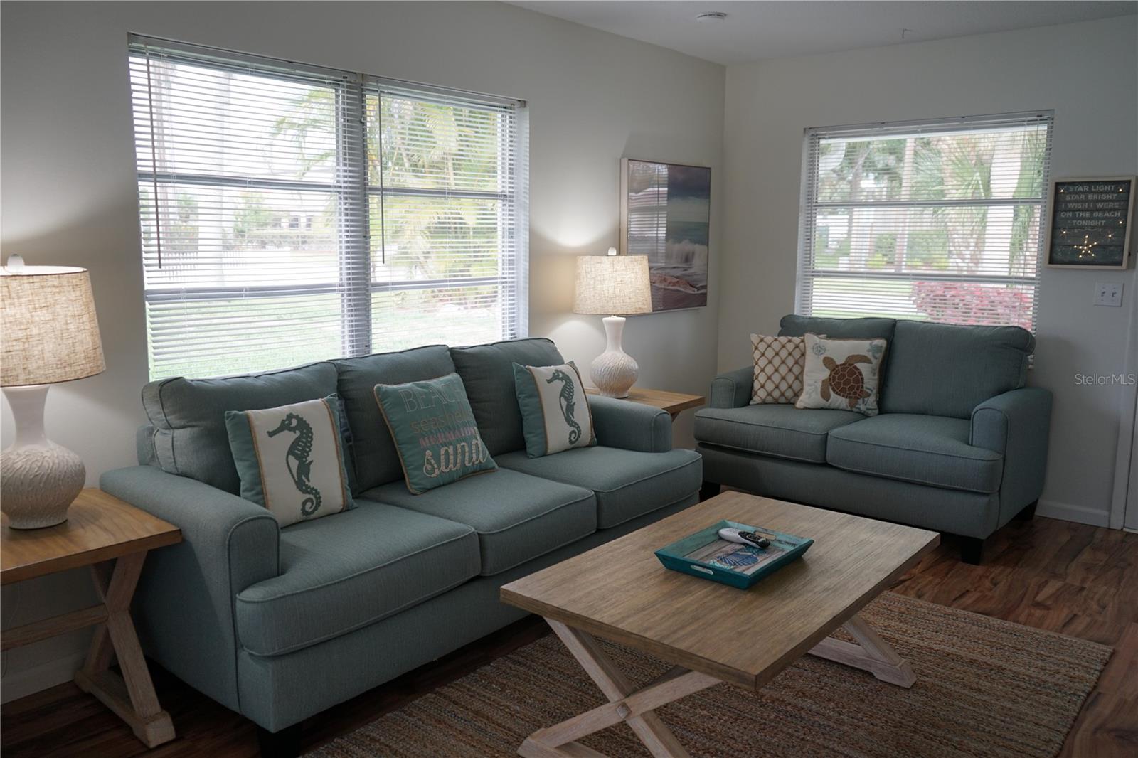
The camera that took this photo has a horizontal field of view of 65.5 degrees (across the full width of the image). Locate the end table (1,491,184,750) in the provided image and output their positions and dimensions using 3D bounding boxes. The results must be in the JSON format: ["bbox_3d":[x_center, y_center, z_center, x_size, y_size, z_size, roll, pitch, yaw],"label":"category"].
[{"bbox_3d":[-1.507,0.731,2.485,0.600,0.614,0.610,8,12,40],"label":"end table"}]

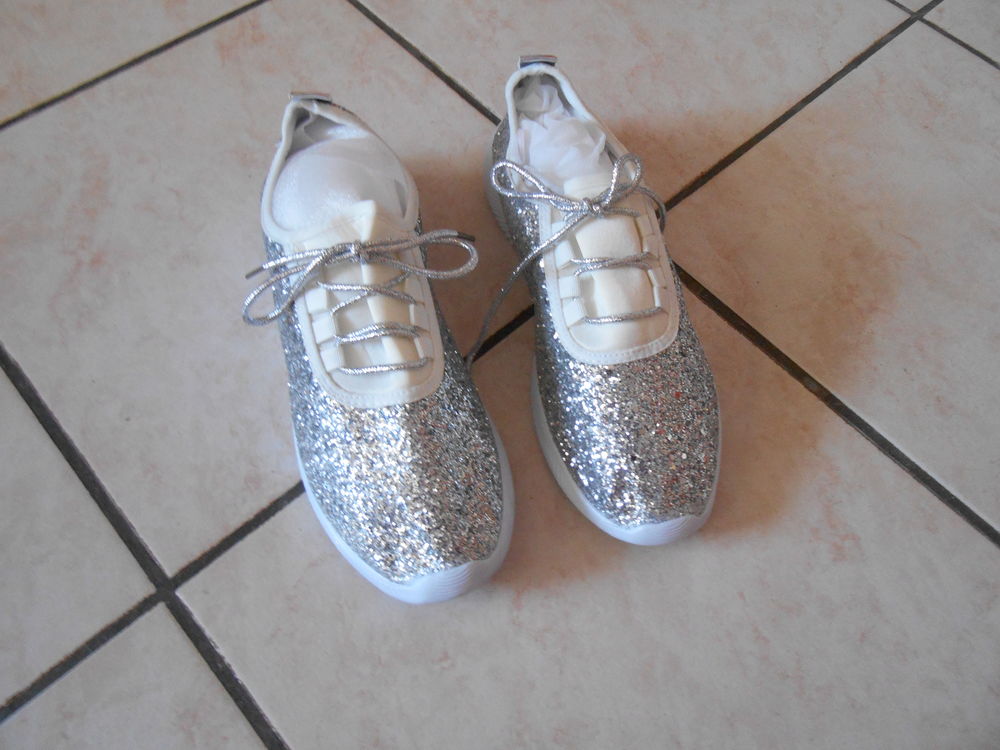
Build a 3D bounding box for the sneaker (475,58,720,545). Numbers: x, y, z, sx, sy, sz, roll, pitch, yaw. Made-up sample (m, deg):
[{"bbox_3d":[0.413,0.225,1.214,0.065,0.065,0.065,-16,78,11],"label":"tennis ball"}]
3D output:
[{"bbox_3d":[0.057,-0.051,0.403,0.100,0.096,0.267,-11,63,-9],"label":"sneaker"}]

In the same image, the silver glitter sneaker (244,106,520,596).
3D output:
[{"bbox_3d":[-0.067,-0.021,0.381,0.100,0.096,0.266,-14,64,-10],"label":"silver glitter sneaker"}]

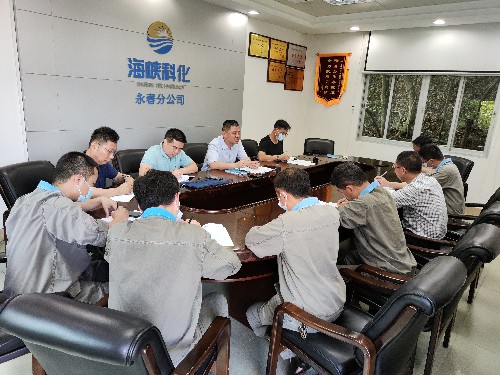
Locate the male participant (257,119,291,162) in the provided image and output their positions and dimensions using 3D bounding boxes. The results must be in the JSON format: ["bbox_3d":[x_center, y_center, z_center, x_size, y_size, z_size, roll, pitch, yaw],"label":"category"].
[{"bbox_3d":[0.276,-0.218,4.259,0.720,1.200,0.580,12,17,31],"label":"male participant"}]

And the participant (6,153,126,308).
[{"bbox_3d":[-0.931,0.372,1.867,0.750,1.130,0.600,-11,21,-44],"label":"participant"}]

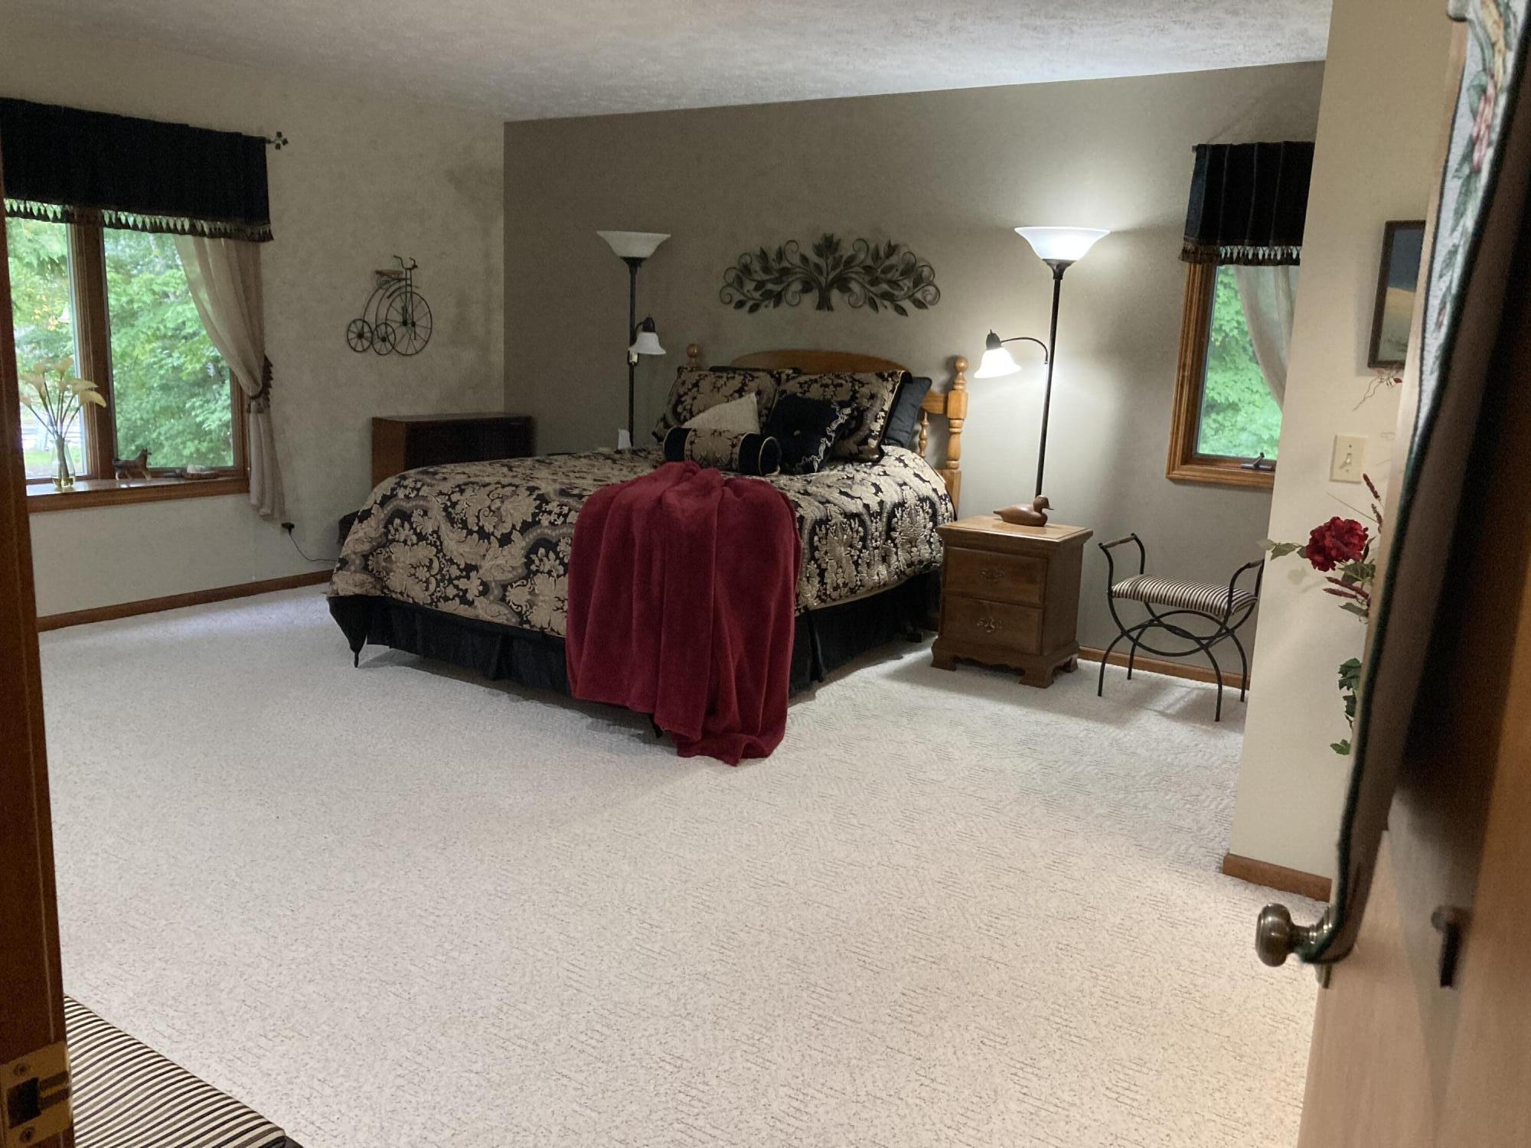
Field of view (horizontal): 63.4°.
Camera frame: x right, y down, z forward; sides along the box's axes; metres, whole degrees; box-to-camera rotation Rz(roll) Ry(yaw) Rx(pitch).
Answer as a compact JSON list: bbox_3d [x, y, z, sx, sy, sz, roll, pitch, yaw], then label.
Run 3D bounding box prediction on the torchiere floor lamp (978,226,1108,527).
[{"bbox_3d":[1.139,-0.517,5.243,0.500,1.820,0.380,3,11,2],"label":"torchiere floor lamp"}]

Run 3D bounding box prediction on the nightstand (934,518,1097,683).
[{"bbox_3d":[1.037,0.108,5.229,0.530,0.605,0.400,10,14,33],"label":"nightstand"}]

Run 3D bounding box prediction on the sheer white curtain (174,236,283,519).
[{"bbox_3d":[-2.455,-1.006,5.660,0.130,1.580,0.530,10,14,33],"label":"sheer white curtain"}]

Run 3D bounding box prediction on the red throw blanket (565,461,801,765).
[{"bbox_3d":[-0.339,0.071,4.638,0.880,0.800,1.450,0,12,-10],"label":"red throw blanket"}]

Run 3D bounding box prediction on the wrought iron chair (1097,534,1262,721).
[{"bbox_3d":[1.634,0.197,4.877,0.600,0.615,0.360,10,14,33],"label":"wrought iron chair"}]

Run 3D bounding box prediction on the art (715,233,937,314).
[{"bbox_3d":[0.277,-1.426,5.923,1.237,0.385,0.040,10,14,33],"label":"art"}]

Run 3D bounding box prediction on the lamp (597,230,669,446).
[{"bbox_3d":[-0.623,-0.823,6.400,0.380,1.820,0.500,-3,12,-24],"label":"lamp"}]

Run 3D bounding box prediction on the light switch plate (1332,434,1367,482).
[{"bbox_3d":[1.413,-0.278,2.995,0.071,0.114,0.014,10,14,33],"label":"light switch plate"}]

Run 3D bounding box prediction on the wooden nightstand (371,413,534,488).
[{"bbox_3d":[-1.698,-0.442,6.799,0.290,0.830,0.870,10,14,33],"label":"wooden nightstand"}]

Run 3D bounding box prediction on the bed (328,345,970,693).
[{"bbox_3d":[-0.386,-0.308,5.237,1.800,1.290,2.150,10,14,33],"label":"bed"}]

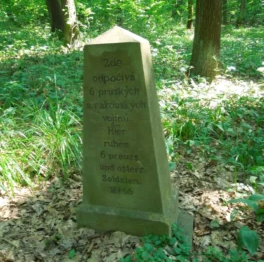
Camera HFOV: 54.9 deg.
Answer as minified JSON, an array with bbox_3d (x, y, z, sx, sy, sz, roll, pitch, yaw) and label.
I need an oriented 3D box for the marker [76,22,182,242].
[{"bbox_3d":[-0.042,-0.005,1.414,0.540,1.080,0.365,2,19,16],"label":"marker"}]

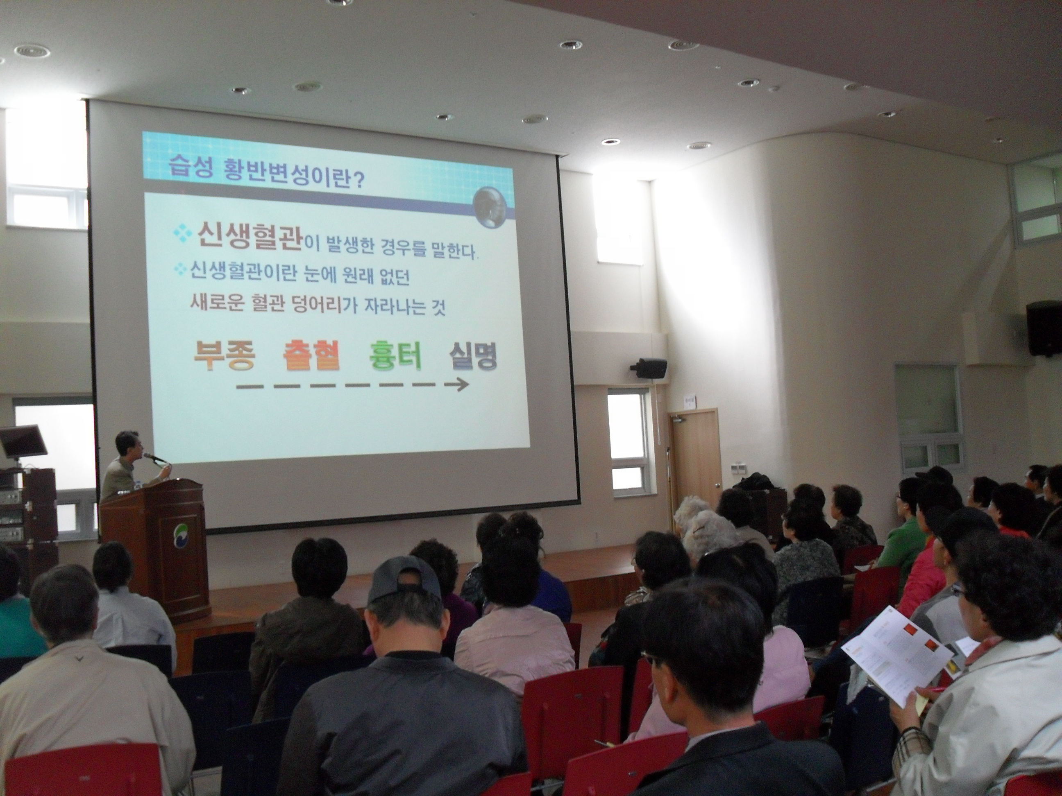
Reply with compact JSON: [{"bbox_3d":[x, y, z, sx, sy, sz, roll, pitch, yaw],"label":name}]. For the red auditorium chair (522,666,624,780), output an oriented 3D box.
[{"bbox_3d":[0.050,1.348,3.787,0.460,0.800,0.530,-1,-4,-32],"label":"red auditorium chair"}]

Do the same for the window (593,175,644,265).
[{"bbox_3d":[1.162,-2.388,14.480,0.790,1.180,0.140,-1,-4,-32],"label":"window"}]

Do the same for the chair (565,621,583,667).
[{"bbox_3d":[-0.048,1.405,4.745,0.460,0.800,0.530,-1,-4,-32],"label":"chair"}]

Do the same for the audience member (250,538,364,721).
[{"bbox_3d":[-0.856,1.167,4.198,0.480,1.258,0.780,-2,-4,-18],"label":"audience member"}]

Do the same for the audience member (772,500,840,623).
[{"bbox_3d":[1.286,1.179,5.994,0.500,1.240,0.760,-1,-4,-38],"label":"audience member"}]

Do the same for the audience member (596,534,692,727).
[{"bbox_3d":[0.358,1.111,4.051,0.480,1.217,0.780,-1,-4,-33],"label":"audience member"}]

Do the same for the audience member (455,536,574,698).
[{"bbox_3d":[-0.117,1.111,3.872,0.480,1.246,0.780,-2,-4,-22],"label":"audience member"}]

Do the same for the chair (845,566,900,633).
[{"bbox_3d":[1.827,1.379,6.152,0.460,0.800,0.530,-1,-4,-37],"label":"chair"}]

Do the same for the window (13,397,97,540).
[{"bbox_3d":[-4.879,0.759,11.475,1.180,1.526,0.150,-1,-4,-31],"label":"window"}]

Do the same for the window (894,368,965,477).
[{"bbox_3d":[5.371,0.273,14.524,1.289,1.440,0.140,-1,-4,-31],"label":"window"}]

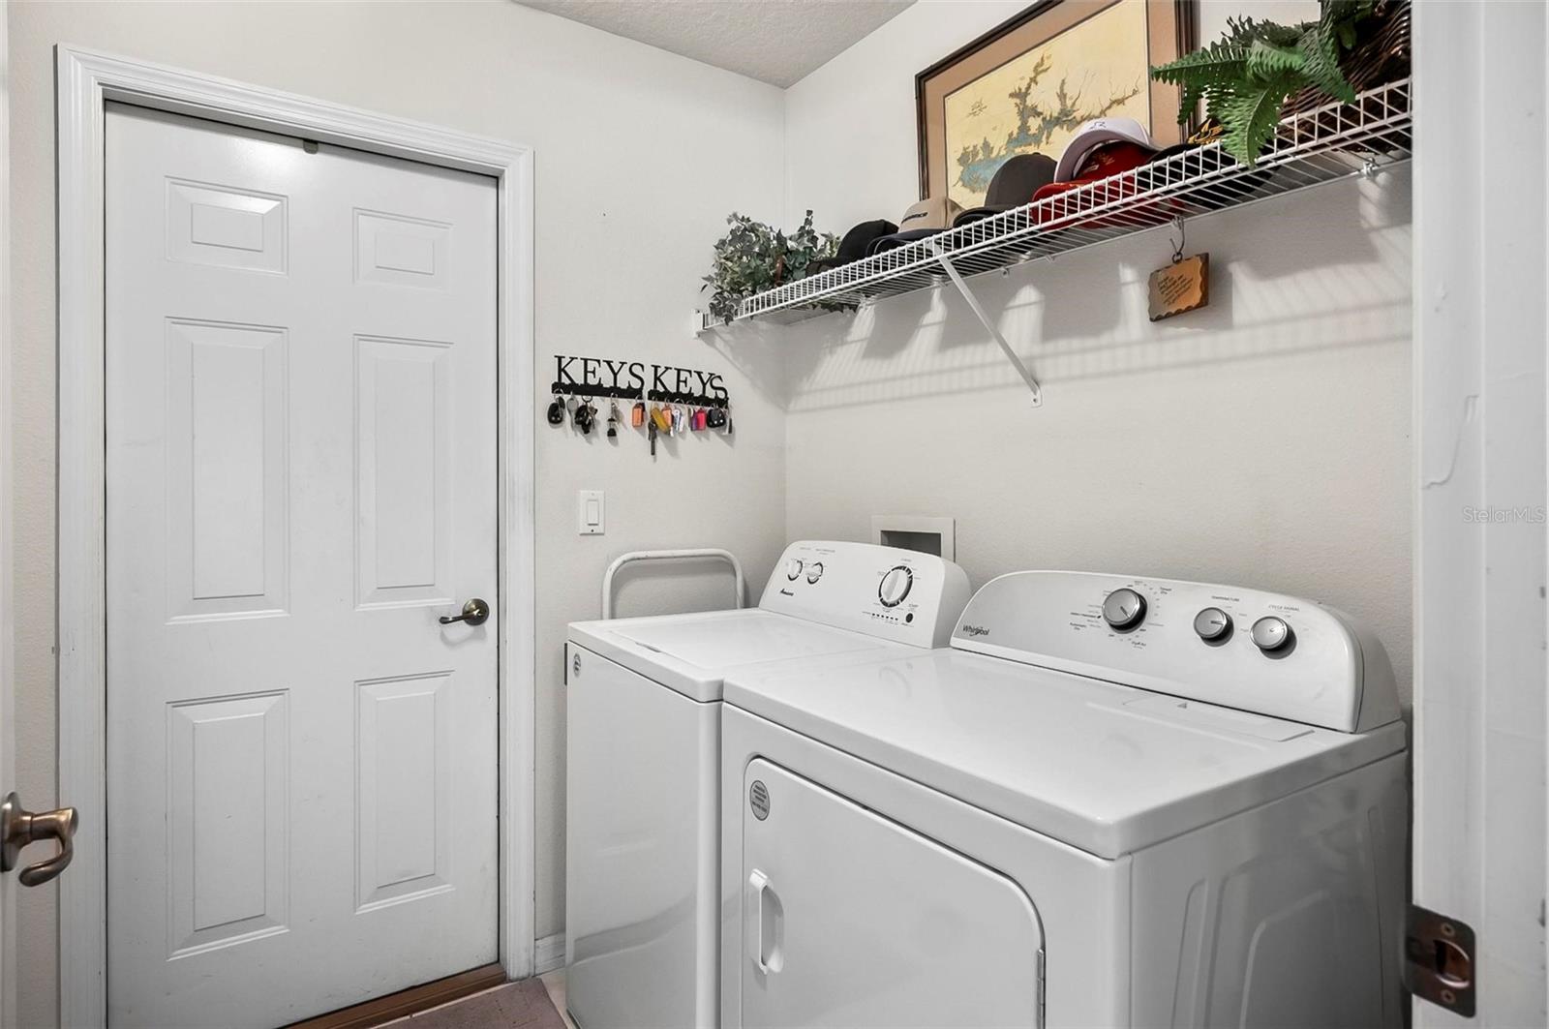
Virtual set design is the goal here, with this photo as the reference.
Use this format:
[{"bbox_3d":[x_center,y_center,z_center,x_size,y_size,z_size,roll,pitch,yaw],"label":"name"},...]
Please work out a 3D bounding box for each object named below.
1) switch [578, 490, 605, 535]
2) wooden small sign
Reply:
[{"bbox_3d":[-0.482,-0.004,2.165,0.071,0.116,0.012,-1,1,-34],"label":"switch"},{"bbox_3d":[0.720,-0.401,1.457,0.016,0.087,0.115,0,1,-20],"label":"wooden small sign"}]

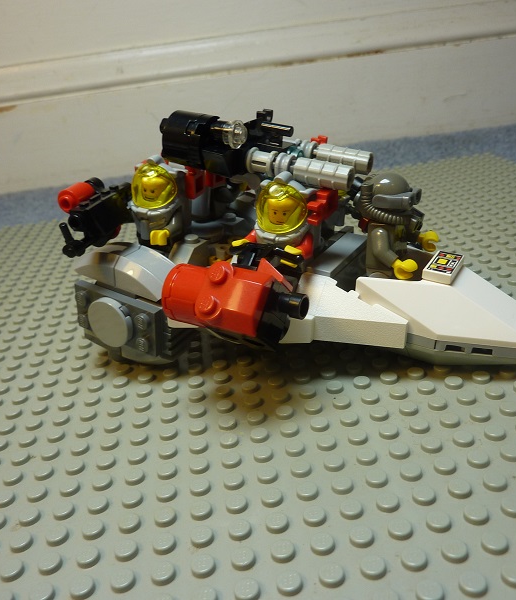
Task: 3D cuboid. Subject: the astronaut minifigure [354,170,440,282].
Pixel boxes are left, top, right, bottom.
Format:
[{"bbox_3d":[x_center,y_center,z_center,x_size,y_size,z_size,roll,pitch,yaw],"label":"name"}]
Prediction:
[{"bbox_3d":[0.043,-0.022,0.181,0.026,0.036,0.024,18,33,24],"label":"astronaut minifigure"}]

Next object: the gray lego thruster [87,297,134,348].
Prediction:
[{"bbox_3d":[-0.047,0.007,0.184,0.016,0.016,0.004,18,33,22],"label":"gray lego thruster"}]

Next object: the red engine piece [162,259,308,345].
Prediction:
[{"bbox_3d":[-0.006,0.000,0.158,0.039,0.018,0.018,10,29,23],"label":"red engine piece"}]

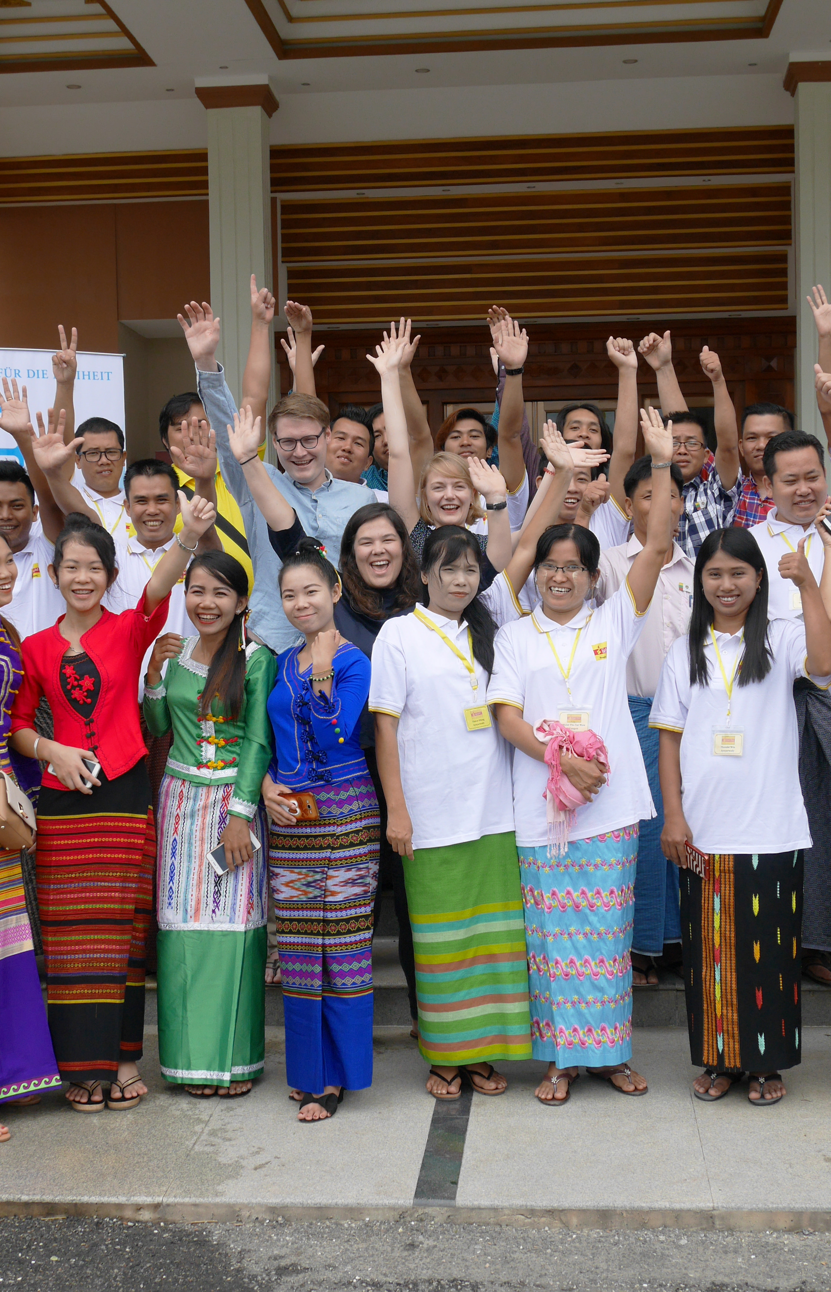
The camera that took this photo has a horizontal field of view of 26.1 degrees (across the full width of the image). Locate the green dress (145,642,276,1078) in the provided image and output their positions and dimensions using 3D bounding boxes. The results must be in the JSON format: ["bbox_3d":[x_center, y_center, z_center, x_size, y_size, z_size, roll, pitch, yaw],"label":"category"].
[{"bbox_3d":[-0.593,0.618,5.127,0.368,1.263,0.310,-1,2,-5],"label":"green dress"}]

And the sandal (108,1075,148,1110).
[{"bbox_3d":[-0.802,1.207,4.930,0.097,0.065,0.245,-2,3,-11],"label":"sandal"}]

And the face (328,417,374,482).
[{"bbox_3d":[-0.220,-0.665,6.050,0.150,0.205,0.155,14,2,6],"label":"face"}]

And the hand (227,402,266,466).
[{"bbox_3d":[-0.500,-0.624,5.280,0.115,0.185,0.055,-4,3,-6],"label":"hand"}]

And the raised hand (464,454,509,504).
[{"bbox_3d":[0.221,-0.508,5.500,0.092,0.155,0.065,-23,3,15],"label":"raised hand"}]

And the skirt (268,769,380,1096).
[{"bbox_3d":[-0.252,0.769,4.900,0.305,0.870,0.260,-1,4,-2],"label":"skirt"}]

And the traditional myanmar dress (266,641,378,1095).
[{"bbox_3d":[-0.256,0.611,4.930,0.340,1.230,0.260,0,3,16],"label":"traditional myanmar dress"}]

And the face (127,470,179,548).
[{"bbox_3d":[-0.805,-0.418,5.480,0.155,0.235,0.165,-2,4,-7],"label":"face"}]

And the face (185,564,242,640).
[{"bbox_3d":[-0.555,-0.121,4.940,0.148,0.200,0.150,3,2,5],"label":"face"}]

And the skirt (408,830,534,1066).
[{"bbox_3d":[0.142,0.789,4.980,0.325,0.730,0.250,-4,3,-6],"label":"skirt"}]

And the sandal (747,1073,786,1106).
[{"bbox_3d":[0.951,1.193,4.880,0.095,0.060,0.245,0,4,10],"label":"sandal"}]

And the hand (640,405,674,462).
[{"bbox_3d":[0.663,-0.584,4.920,0.093,0.160,0.050,-11,3,6],"label":"hand"}]

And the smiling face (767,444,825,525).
[{"bbox_3d":[1.158,-0.488,5.420,0.168,0.235,0.165,-8,3,-1],"label":"smiling face"}]

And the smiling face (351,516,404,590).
[{"bbox_3d":[-0.113,-0.274,5.280,0.155,0.210,0.150,-2,2,0],"label":"smiling face"}]

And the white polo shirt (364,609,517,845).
[{"bbox_3d":[0.085,0.234,5.020,0.440,0.660,0.270,-2,3,-25],"label":"white polo shirt"}]

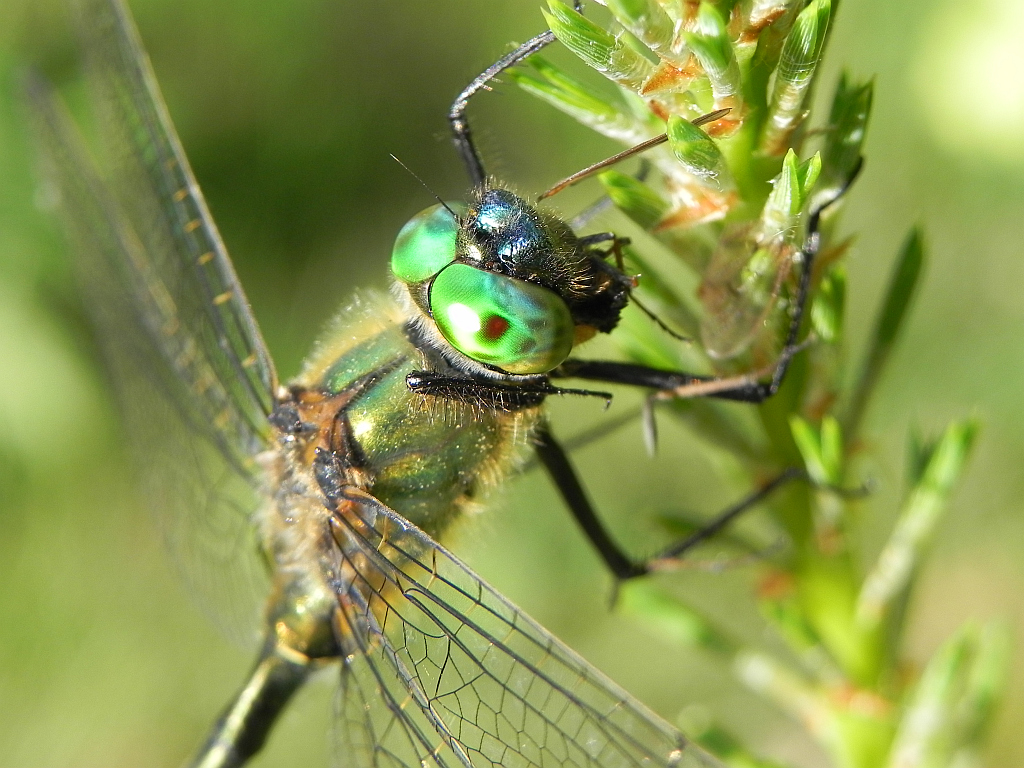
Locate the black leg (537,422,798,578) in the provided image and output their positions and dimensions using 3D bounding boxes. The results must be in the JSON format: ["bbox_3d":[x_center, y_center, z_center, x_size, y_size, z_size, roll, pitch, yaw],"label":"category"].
[{"bbox_3d":[0.005,0.004,0.096,0.009,0.005,0.003,5,-4,-9],"label":"black leg"}]

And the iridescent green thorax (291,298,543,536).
[{"bbox_3d":[-0.003,0.001,0.093,0.008,0.008,0.007,15,25,-43],"label":"iridescent green thorax"}]

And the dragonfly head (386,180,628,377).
[{"bbox_3d":[0.000,-0.003,0.092,0.007,0.006,0.007,33,16,-41],"label":"dragonfly head"}]

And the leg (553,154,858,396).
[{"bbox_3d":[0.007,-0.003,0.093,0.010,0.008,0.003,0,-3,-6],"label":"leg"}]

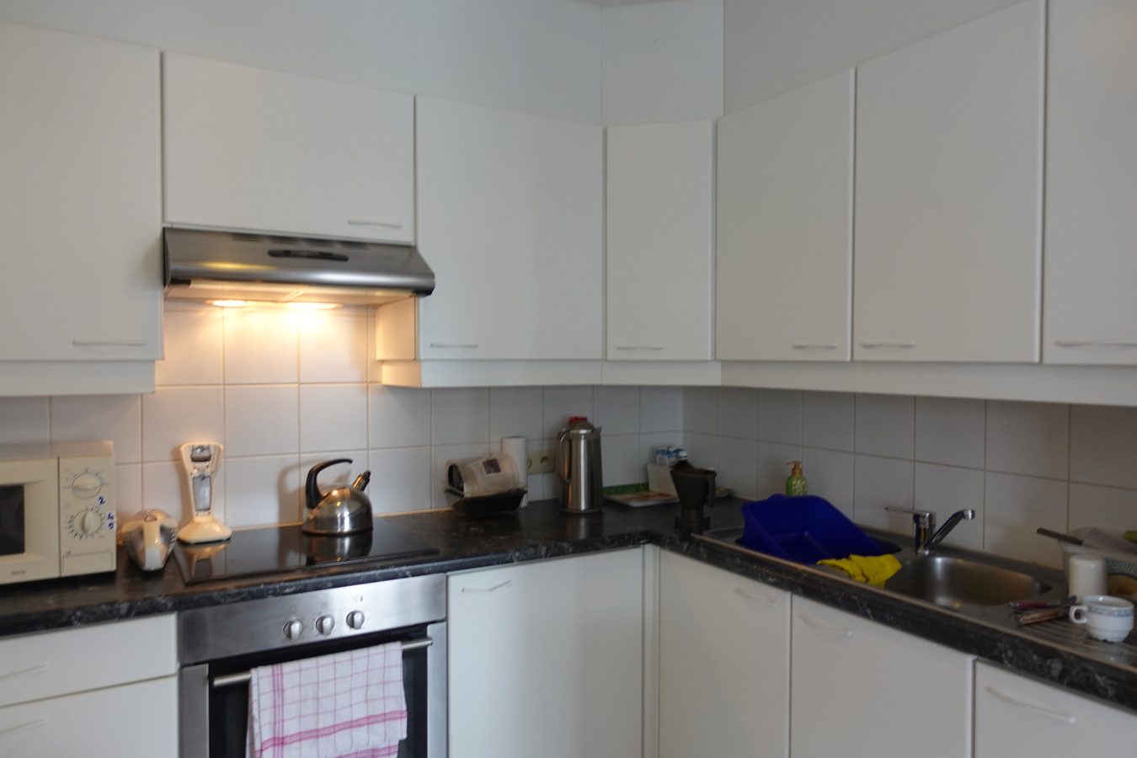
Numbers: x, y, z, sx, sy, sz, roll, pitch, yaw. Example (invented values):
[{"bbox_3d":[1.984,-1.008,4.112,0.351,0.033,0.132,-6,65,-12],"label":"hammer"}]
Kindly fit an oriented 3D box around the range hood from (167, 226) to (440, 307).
[{"bbox_3d":[-0.715,-0.287,1.972,0.598,0.148,0.475,-1,2,-30],"label":"range hood"}]

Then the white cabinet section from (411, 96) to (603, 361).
[{"bbox_3d":[-0.242,-0.414,2.350,0.597,0.712,0.365,-1,2,-30],"label":"white cabinet section"}]

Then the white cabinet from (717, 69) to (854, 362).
[{"bbox_3d":[0.712,-0.405,2.129,0.337,0.709,0.489,-1,2,-30],"label":"white cabinet"}]

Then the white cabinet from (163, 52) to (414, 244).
[{"bbox_3d":[-0.752,-0.563,2.029,0.598,0.394,0.325,-1,2,-30],"label":"white cabinet"}]

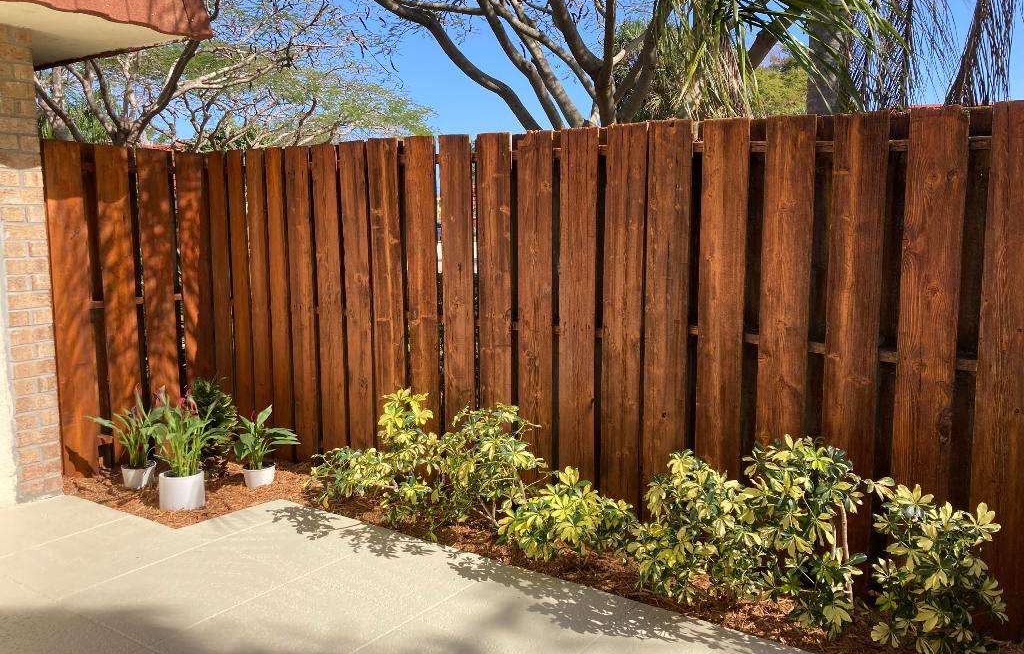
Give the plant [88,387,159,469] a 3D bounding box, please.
[{"bbox_3d":[-2.024,0.533,4.322,0.329,0.419,0.340,-4,8,-25],"label":"plant"}]

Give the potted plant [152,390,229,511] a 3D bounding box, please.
[{"bbox_3d":[-1.631,0.606,4.159,0.385,0.600,0.360,-3,8,-22],"label":"potted plant"}]

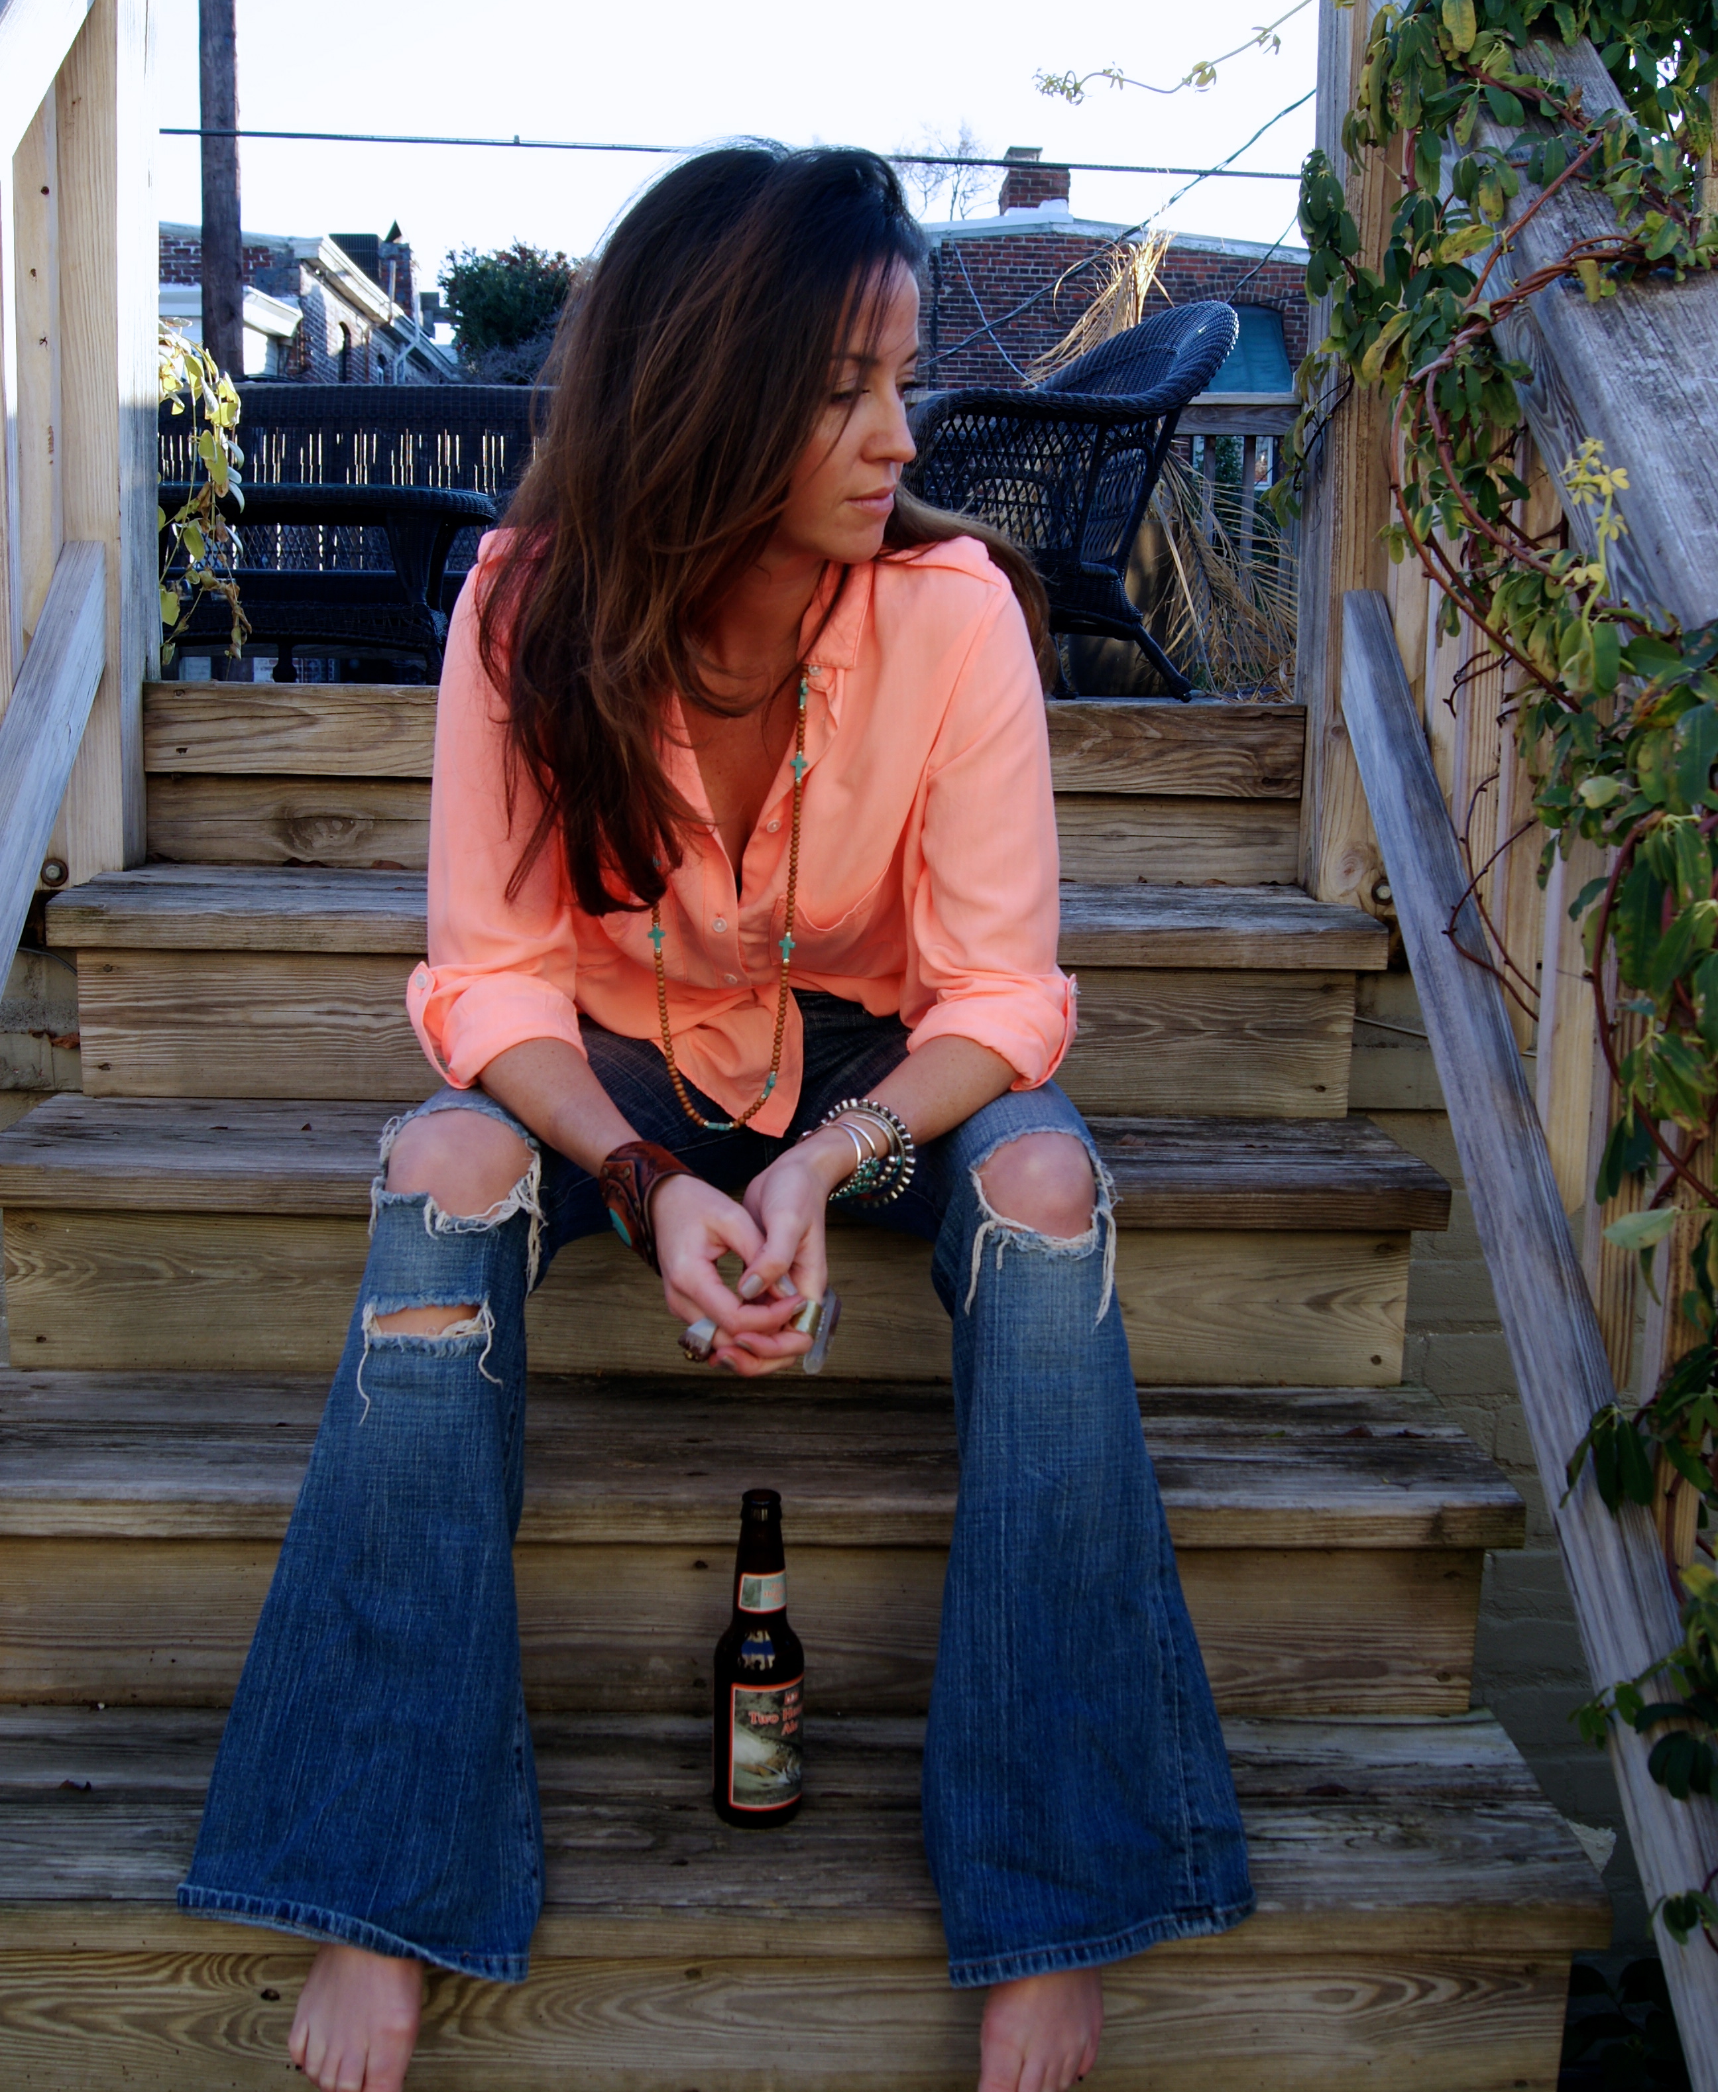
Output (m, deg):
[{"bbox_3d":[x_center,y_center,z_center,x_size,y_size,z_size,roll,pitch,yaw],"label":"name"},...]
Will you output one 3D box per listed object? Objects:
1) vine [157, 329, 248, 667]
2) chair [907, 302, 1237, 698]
[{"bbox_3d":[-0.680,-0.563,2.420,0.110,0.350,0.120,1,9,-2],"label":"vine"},{"bbox_3d":[0.349,-1.200,5.190,0.740,0.850,0.690,-4,11,-33],"label":"chair"}]

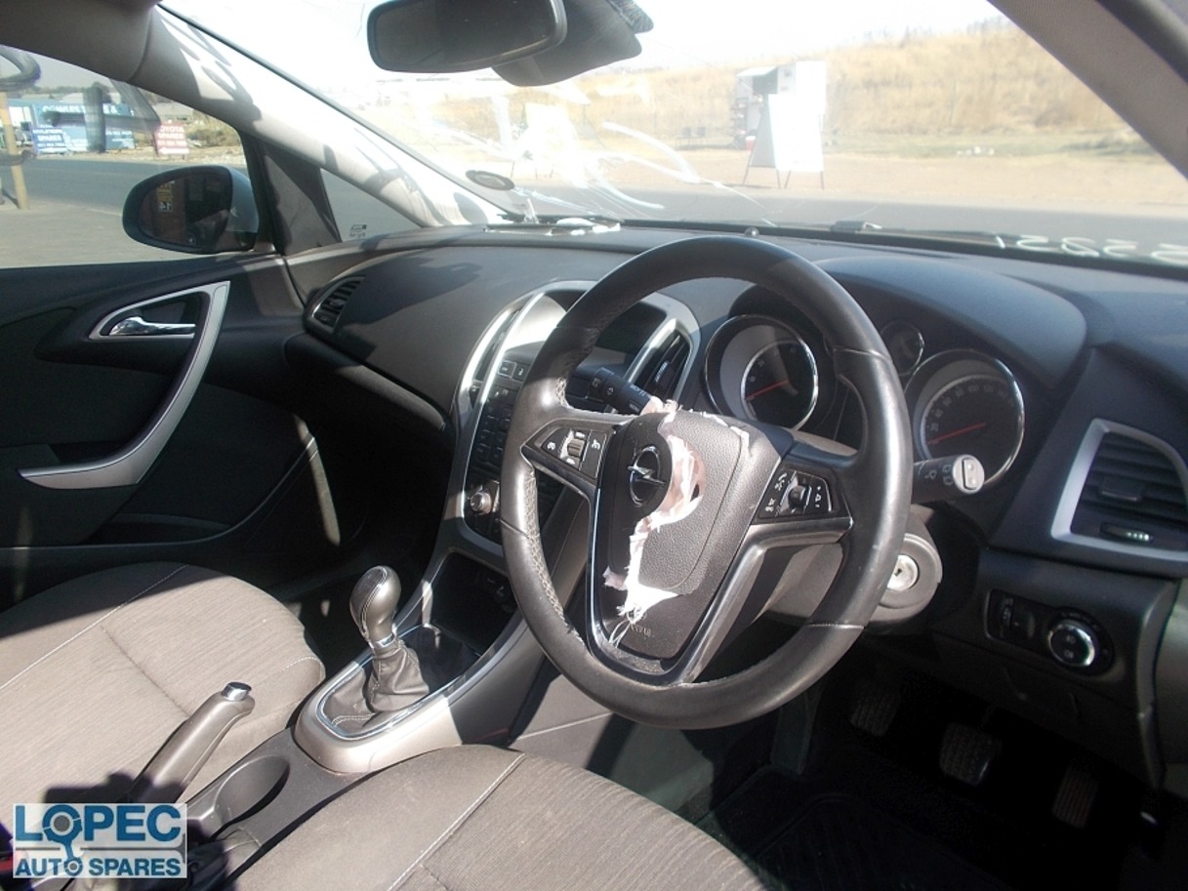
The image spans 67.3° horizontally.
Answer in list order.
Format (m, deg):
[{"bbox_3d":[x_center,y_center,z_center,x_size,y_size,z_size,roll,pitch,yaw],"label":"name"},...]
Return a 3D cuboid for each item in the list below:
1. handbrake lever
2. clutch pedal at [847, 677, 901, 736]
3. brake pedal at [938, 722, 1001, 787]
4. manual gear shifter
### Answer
[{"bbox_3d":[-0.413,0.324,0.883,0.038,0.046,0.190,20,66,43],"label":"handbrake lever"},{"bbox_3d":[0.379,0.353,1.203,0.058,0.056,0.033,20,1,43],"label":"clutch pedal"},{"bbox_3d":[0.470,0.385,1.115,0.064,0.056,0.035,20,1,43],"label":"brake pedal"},{"bbox_3d":[-0.227,0.214,0.990,0.072,0.158,0.058,-18,27,-41],"label":"manual gear shifter"}]

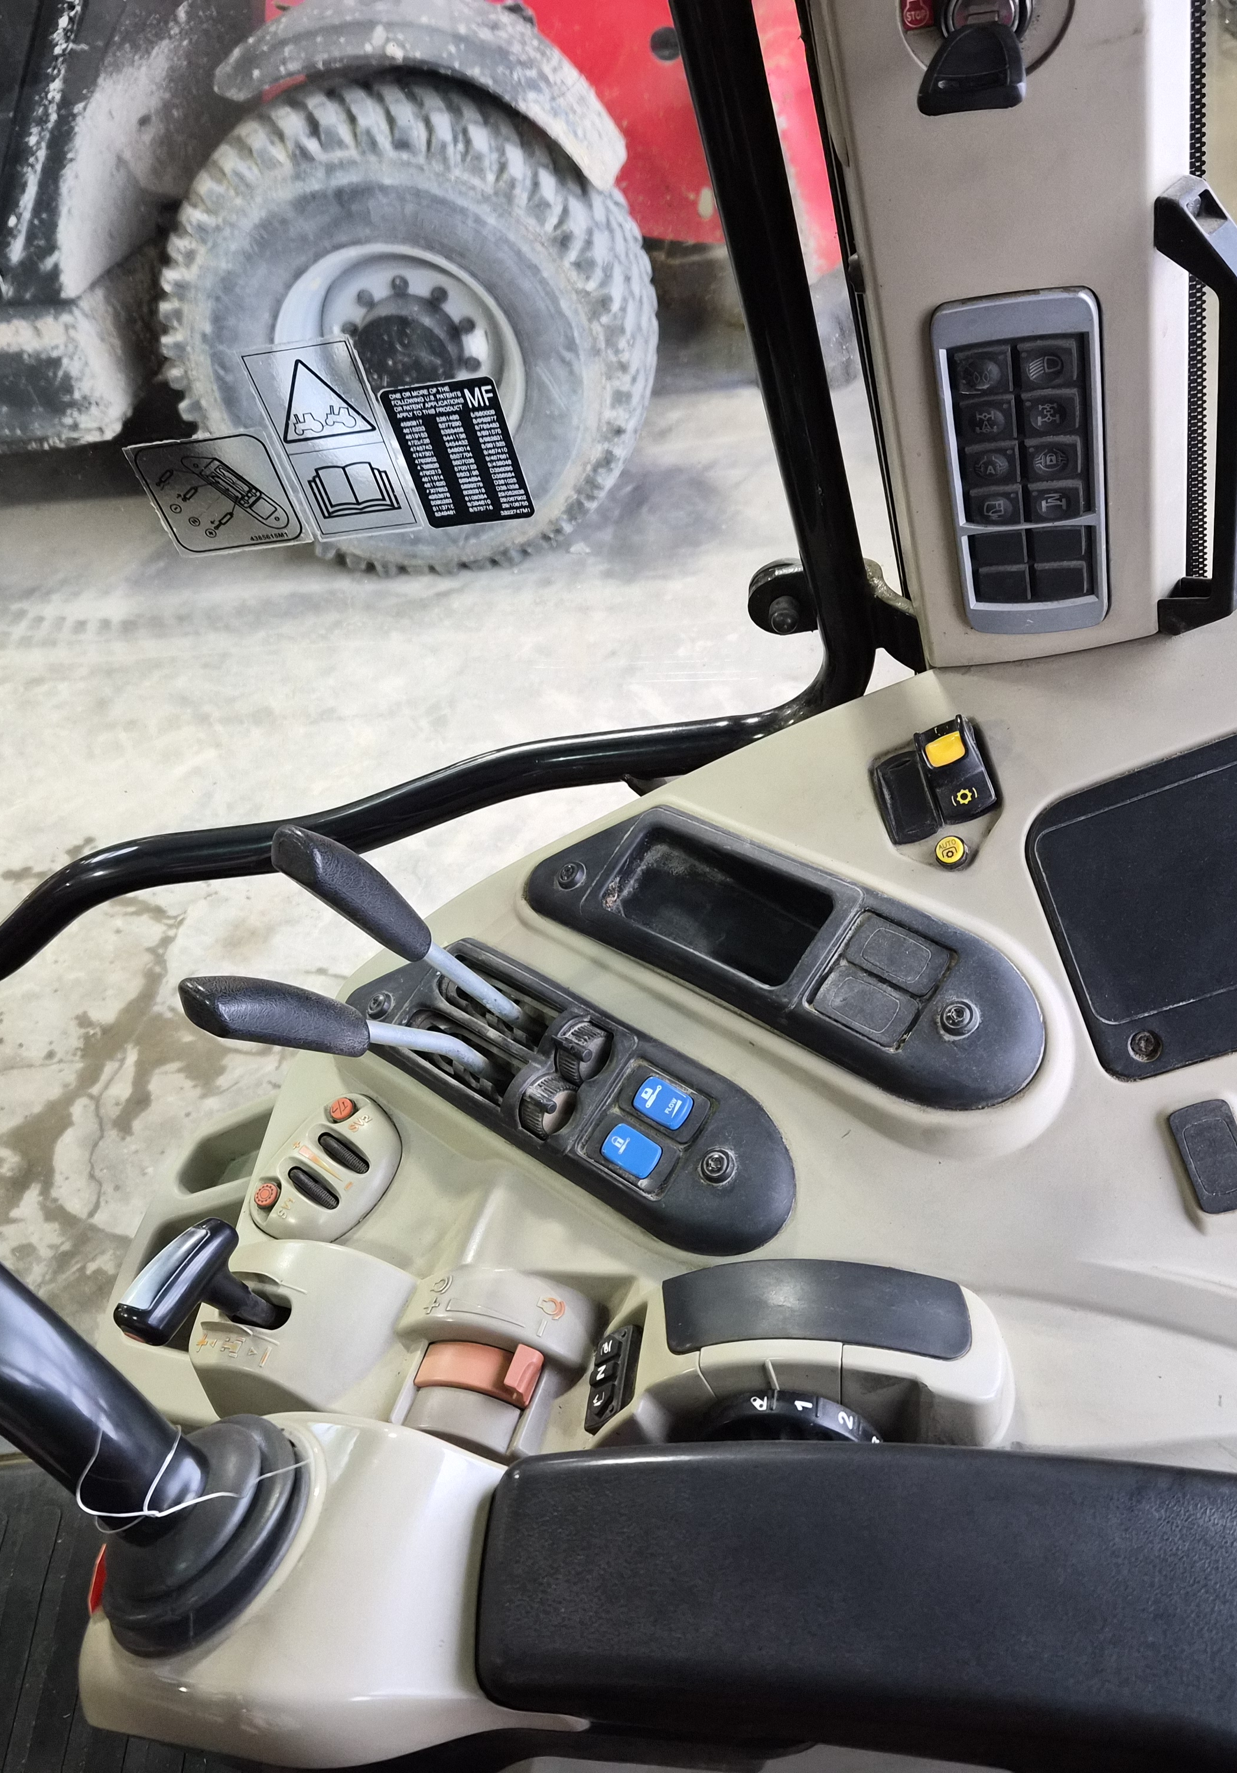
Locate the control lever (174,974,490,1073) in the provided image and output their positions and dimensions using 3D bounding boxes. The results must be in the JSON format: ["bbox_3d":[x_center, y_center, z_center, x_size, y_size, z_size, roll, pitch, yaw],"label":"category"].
[{"bbox_3d":[-0.120,0.058,0.670,0.036,0.149,0.034,-19,62,47],"label":"control lever"}]

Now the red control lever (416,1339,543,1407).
[{"bbox_3d":[-0.052,0.181,0.585,0.046,0.020,0.024,-3,47,14],"label":"red control lever"}]

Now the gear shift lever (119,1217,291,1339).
[{"bbox_3d":[-0.155,0.154,0.599,0.060,0.064,0.028,-42,46,9],"label":"gear shift lever"}]

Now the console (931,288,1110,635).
[{"bbox_3d":[0.167,-0.173,0.647,0.069,0.158,0.012,-3,47,15],"label":"console"}]

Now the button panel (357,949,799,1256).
[{"bbox_3d":[-0.024,0.086,0.705,0.238,0.028,0.075,26,65,31],"label":"button panel"}]

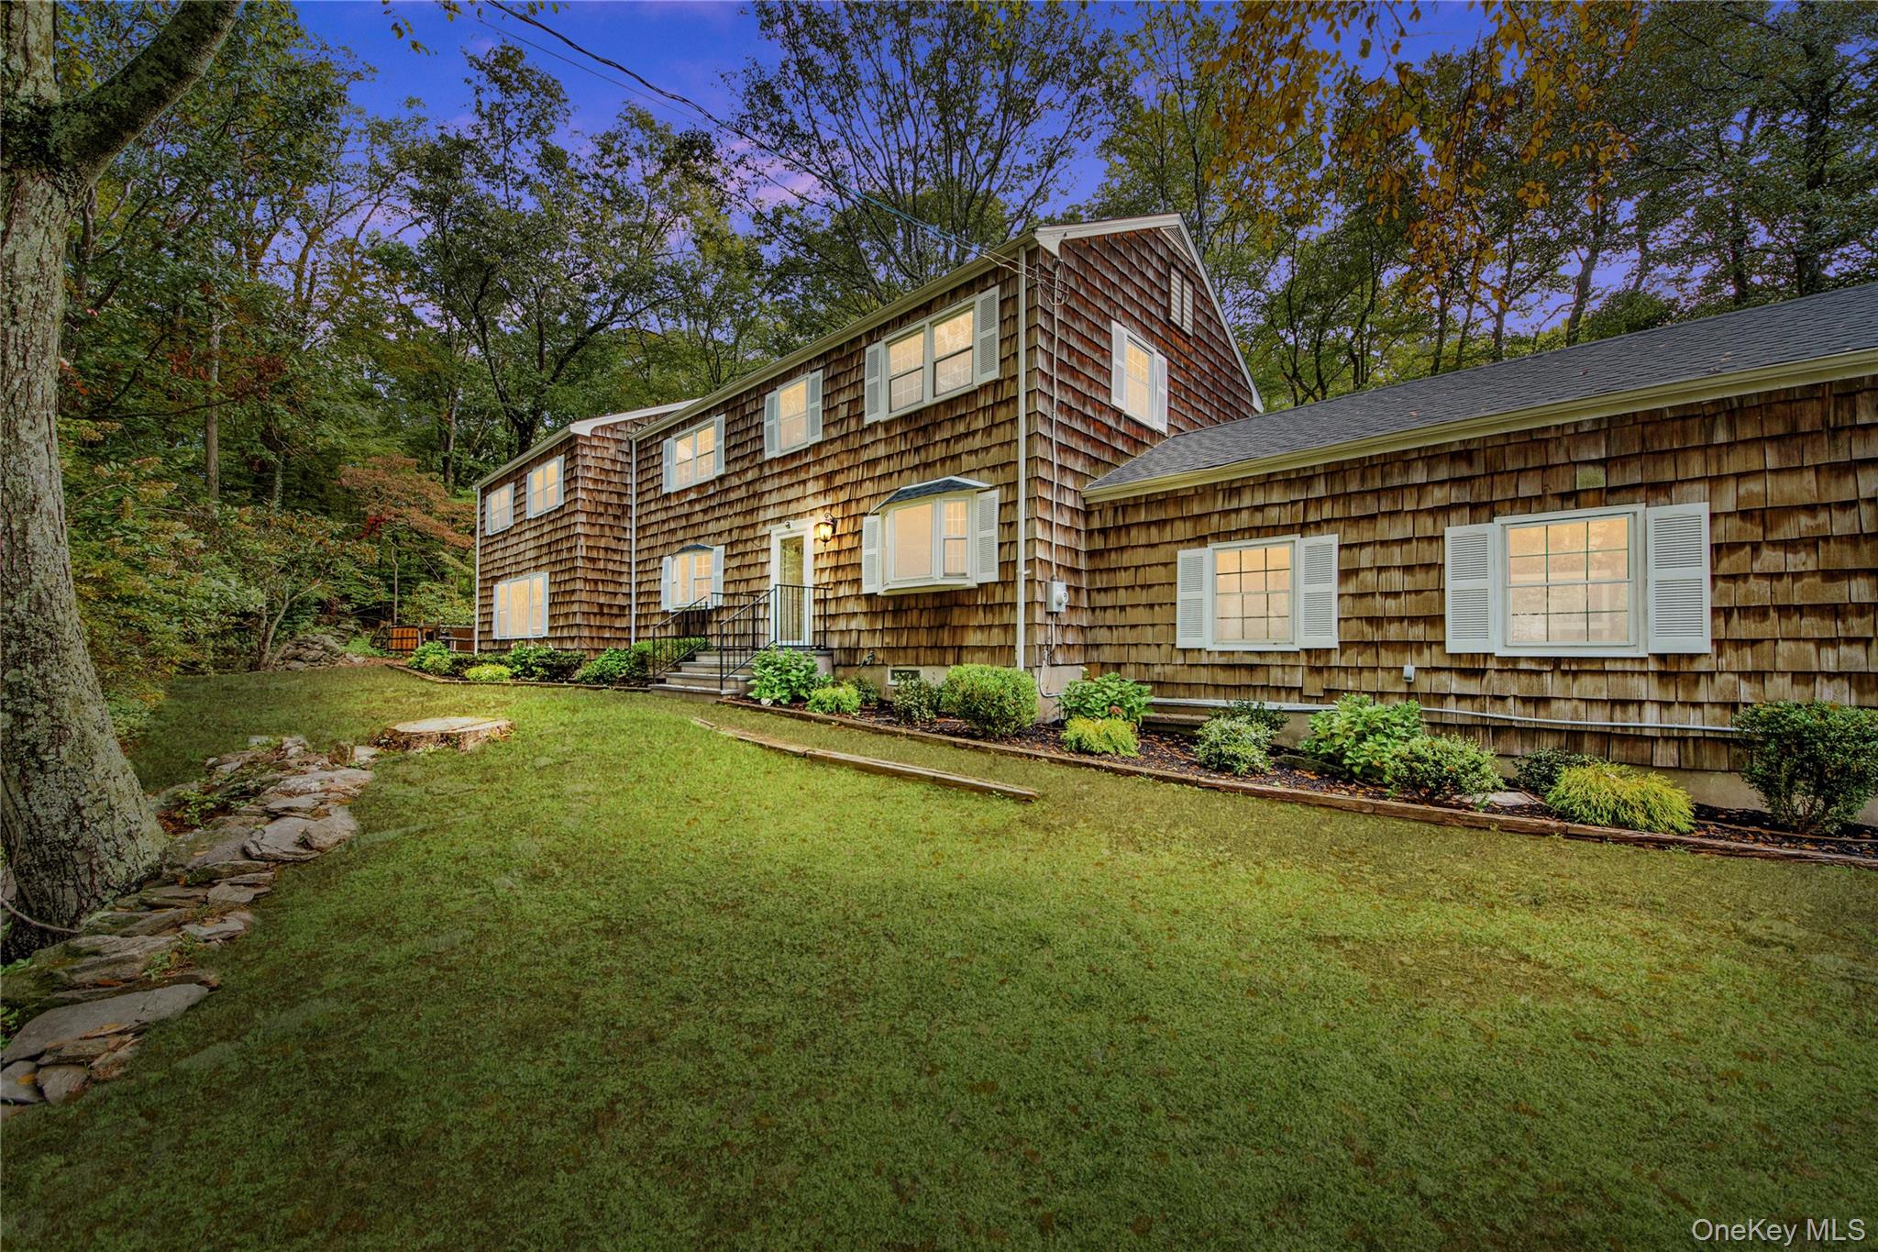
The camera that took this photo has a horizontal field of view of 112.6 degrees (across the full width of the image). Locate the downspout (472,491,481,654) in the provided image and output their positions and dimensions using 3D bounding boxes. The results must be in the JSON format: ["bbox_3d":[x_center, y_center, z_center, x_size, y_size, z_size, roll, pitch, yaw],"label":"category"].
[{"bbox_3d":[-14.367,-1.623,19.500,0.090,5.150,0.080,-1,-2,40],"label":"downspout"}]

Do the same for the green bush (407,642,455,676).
[{"bbox_3d":[-12.896,0.820,15.900,0.980,0.880,0.950,-1,-2,40],"label":"green bush"}]

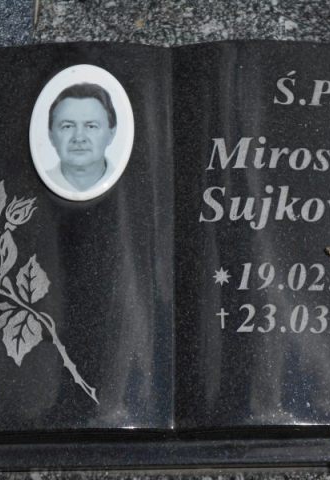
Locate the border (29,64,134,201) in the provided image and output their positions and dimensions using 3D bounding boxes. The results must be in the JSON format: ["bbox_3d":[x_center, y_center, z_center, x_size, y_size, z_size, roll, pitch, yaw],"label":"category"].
[{"bbox_3d":[-0.080,-0.103,1.170,0.100,0.010,0.139,-1,71,0],"label":"border"}]

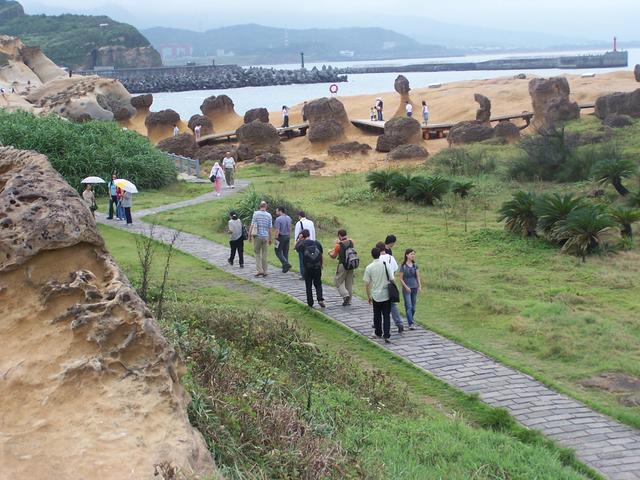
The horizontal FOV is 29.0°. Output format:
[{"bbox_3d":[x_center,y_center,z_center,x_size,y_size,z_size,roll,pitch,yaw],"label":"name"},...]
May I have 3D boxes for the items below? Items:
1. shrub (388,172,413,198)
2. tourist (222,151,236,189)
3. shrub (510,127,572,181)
[{"bbox_3d":[3.420,-2.301,52.300,1.150,1.000,1.150,-2,8,0],"label":"shrub"},{"bbox_3d":[-4.349,-3.305,59.378,0.540,1.680,0.400,0,9,14],"label":"tourist"},{"bbox_3d":[9.934,-3.893,55.333,2.900,2.300,2.500,-2,8,0],"label":"shrub"}]

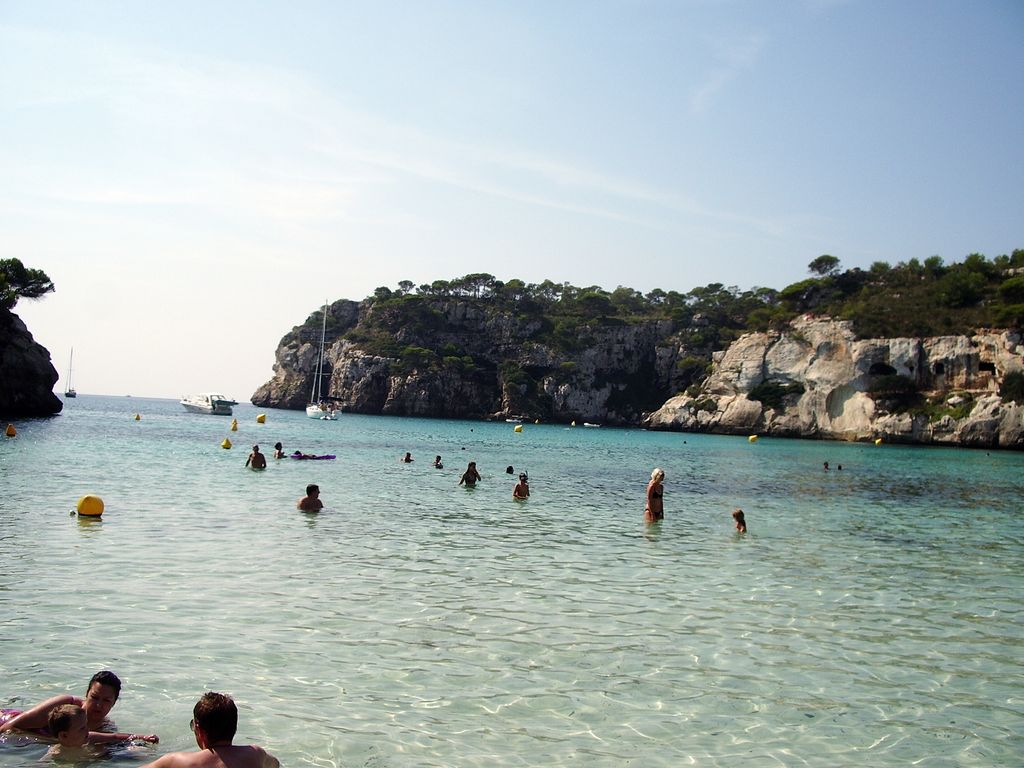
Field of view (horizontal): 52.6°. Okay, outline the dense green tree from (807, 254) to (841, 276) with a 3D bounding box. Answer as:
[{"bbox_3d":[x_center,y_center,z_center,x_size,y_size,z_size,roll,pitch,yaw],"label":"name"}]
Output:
[{"bbox_3d":[75.454,-28.612,250.000,7.600,5.400,7.000,2,-2,17],"label":"dense green tree"}]

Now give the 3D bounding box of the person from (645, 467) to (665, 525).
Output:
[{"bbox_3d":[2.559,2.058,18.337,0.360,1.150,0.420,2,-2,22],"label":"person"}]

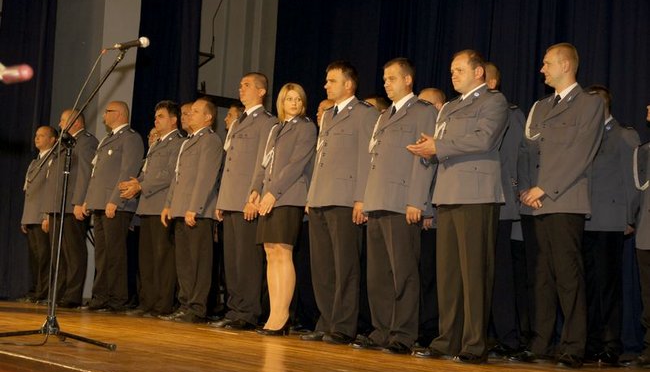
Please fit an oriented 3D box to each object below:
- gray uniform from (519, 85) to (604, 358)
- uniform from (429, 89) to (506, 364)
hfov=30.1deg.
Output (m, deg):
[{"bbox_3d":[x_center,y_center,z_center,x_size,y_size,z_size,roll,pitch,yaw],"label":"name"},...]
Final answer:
[{"bbox_3d":[1.350,0.209,6.920,0.370,1.540,0.530,5,-4,-32],"label":"gray uniform"},{"bbox_3d":[0.815,0.208,6.900,0.360,1.530,0.530,5,-4,-33],"label":"uniform"}]

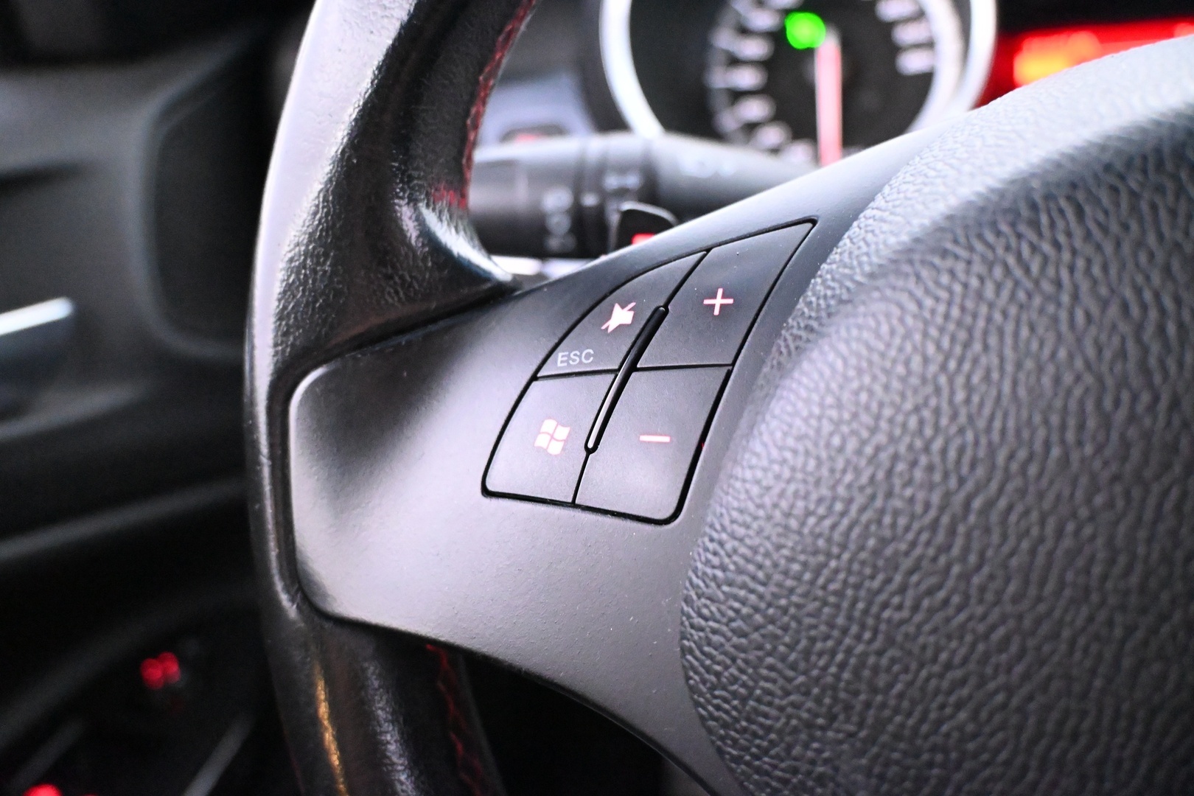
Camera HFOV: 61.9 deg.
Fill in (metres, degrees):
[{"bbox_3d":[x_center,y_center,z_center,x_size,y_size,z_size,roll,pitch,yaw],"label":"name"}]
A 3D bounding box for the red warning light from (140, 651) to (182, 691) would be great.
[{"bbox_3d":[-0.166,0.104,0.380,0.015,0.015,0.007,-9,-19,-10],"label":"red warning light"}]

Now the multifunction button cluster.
[{"bbox_3d":[0.009,-0.004,0.169,0.051,0.051,0.014,2,-13,15],"label":"multifunction button cluster"}]

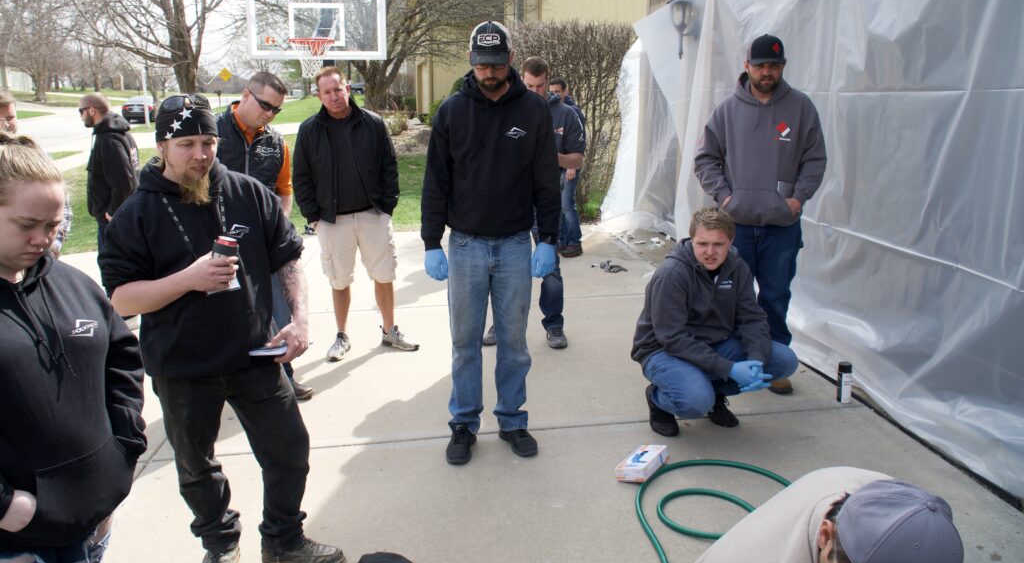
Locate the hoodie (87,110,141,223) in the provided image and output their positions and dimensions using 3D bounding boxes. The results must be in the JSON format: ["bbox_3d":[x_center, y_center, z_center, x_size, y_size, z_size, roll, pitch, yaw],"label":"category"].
[{"bbox_3d":[-2.983,-0.868,5.750,0.340,0.760,0.520,-2,13,-8],"label":"hoodie"}]

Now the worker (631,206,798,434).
[{"bbox_3d":[0.941,0.142,3.627,0.660,1.000,0.740,-9,17,-32],"label":"worker"}]

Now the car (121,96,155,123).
[{"bbox_3d":[-22.952,-10.569,47.200,1.820,1.450,4.700,-6,14,-24],"label":"car"}]

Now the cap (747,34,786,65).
[{"bbox_3d":[1.176,-1.067,3.549,0.185,0.150,0.270,0,22,0],"label":"cap"}]

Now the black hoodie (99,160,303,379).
[{"bbox_3d":[-0.957,-0.037,2.351,0.600,0.650,0.380,-11,18,-37],"label":"black hoodie"}]

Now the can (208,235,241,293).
[{"bbox_3d":[-0.776,-0.051,2.080,0.070,0.145,0.070,1,16,-26],"label":"can"}]

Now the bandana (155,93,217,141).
[{"bbox_3d":[-0.948,-0.476,2.230,0.175,0.145,0.205,-14,30,-43],"label":"bandana"}]

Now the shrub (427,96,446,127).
[{"bbox_3d":[-2.513,-5.941,27.000,1.200,1.100,1.100,-2,14,-8],"label":"shrub"}]

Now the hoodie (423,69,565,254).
[{"bbox_3d":[-0.091,-0.530,3.257,0.600,0.760,0.330,0,13,-2],"label":"hoodie"}]

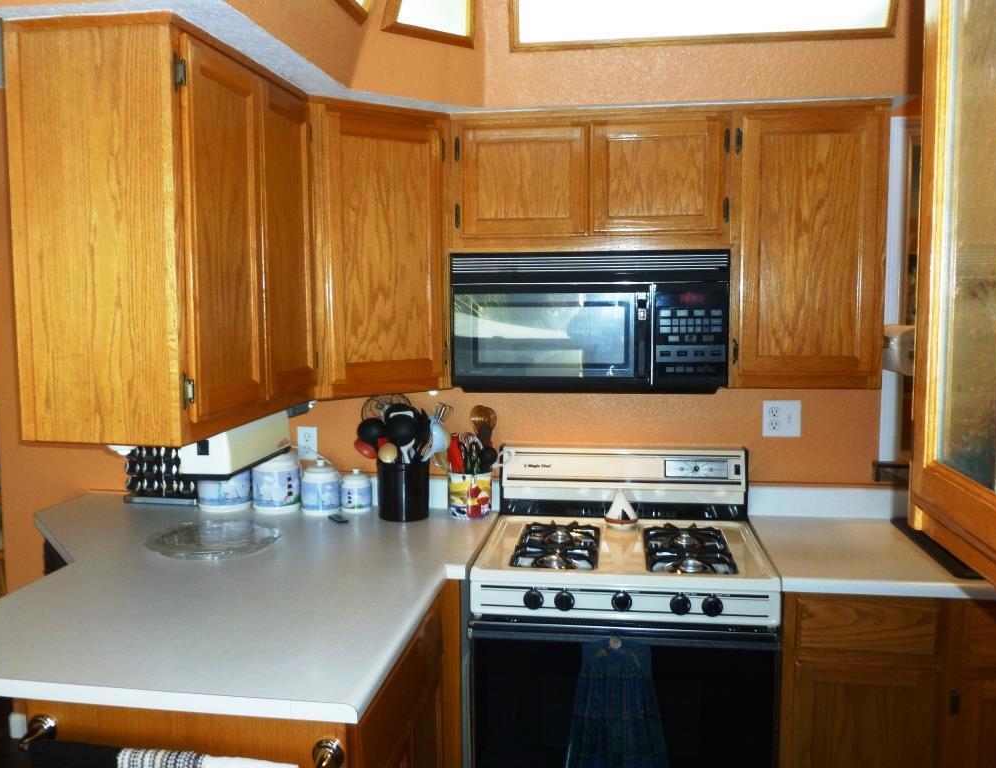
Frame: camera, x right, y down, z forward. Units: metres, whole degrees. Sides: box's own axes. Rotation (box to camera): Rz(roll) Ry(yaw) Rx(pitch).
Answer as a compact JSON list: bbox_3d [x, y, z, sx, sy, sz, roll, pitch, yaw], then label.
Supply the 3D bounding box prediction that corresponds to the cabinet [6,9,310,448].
[{"bbox_3d":[-0.657,-0.301,1.767,0.347,0.757,0.664,0,6,8],"label":"cabinet"}]

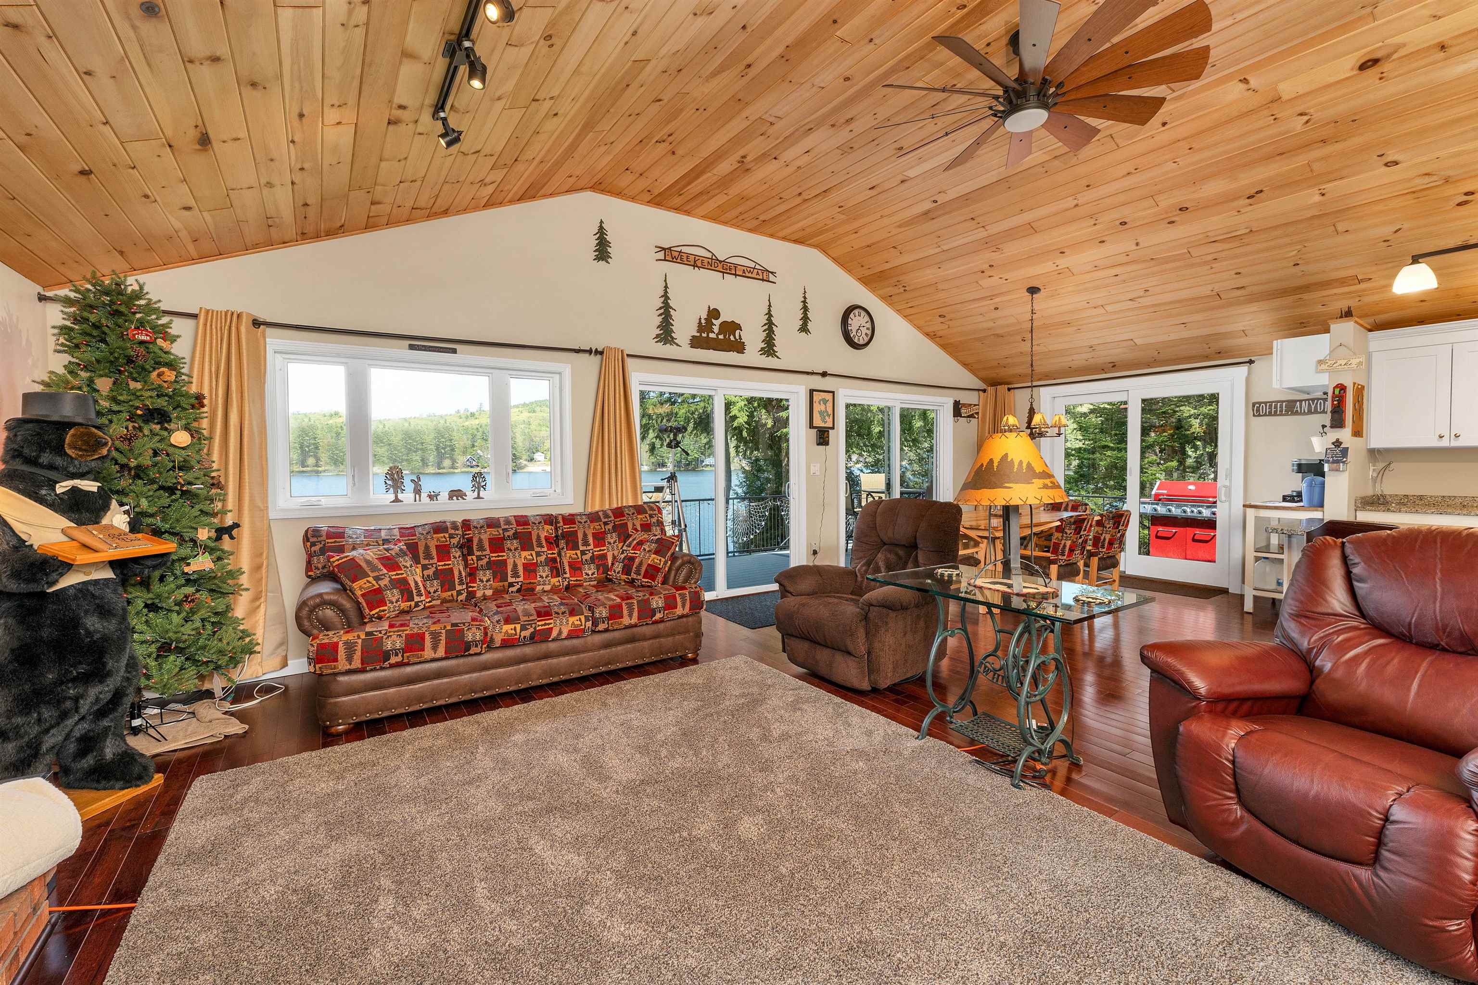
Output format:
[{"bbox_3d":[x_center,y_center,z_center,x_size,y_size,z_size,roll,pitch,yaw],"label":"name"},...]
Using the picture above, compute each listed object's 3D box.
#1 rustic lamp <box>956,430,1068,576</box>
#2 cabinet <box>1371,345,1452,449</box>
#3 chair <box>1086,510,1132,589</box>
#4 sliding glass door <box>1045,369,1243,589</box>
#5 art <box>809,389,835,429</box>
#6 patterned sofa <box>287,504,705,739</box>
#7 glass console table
[{"bbox_3d":[1.208,0.082,2.518,0.455,0.694,0.455,-3,4,-36],"label":"rustic lamp"},{"bbox_3d":[5.358,-0.745,4.591,0.330,0.800,0.420,-3,4,-36],"label":"cabinet"},{"bbox_3d":[3.129,0.570,5.179,0.580,0.900,0.620,-3,4,-36],"label":"chair"},{"bbox_3d":[4.339,-0.149,6.374,0.130,2.189,1.921,-3,4,-36],"label":"sliding glass door"},{"bbox_3d":[0.900,-0.884,6.105,0.359,0.415,0.025,-3,4,-34],"label":"art"},{"bbox_3d":[-1.414,0.672,3.731,2.230,0.980,0.960,-3,4,-32],"label":"patterned sofa"},{"bbox_3d":[1.221,0.818,2.713,0.650,0.750,1.030,-3,4,-34],"label":"glass console table"}]

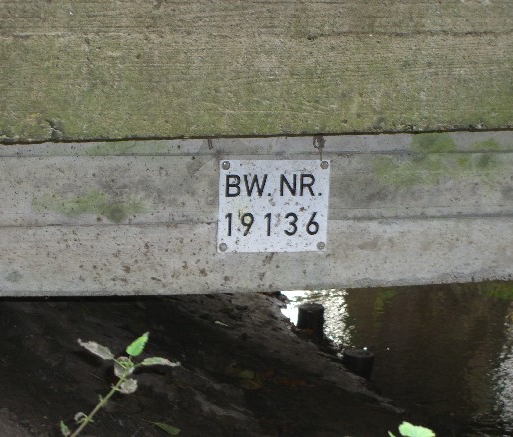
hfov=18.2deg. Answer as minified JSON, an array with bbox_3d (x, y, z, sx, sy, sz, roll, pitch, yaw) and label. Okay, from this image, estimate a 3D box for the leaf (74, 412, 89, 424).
[{"bbox_3d":[-0.265,0.303,2.420,0.024,0.017,0.020,1,9,0],"label":"leaf"}]

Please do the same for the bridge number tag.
[{"bbox_3d":[0.033,-0.022,2.964,0.210,0.172,0.005,0,9,-14],"label":"bridge number tag"}]

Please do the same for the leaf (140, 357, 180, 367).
[{"bbox_3d":[-0.147,0.216,2.420,0.060,0.014,0.025,1,9,0],"label":"leaf"}]

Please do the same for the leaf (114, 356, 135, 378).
[{"bbox_3d":[-0.200,0.224,2.420,0.033,0.028,0.020,1,9,0],"label":"leaf"}]

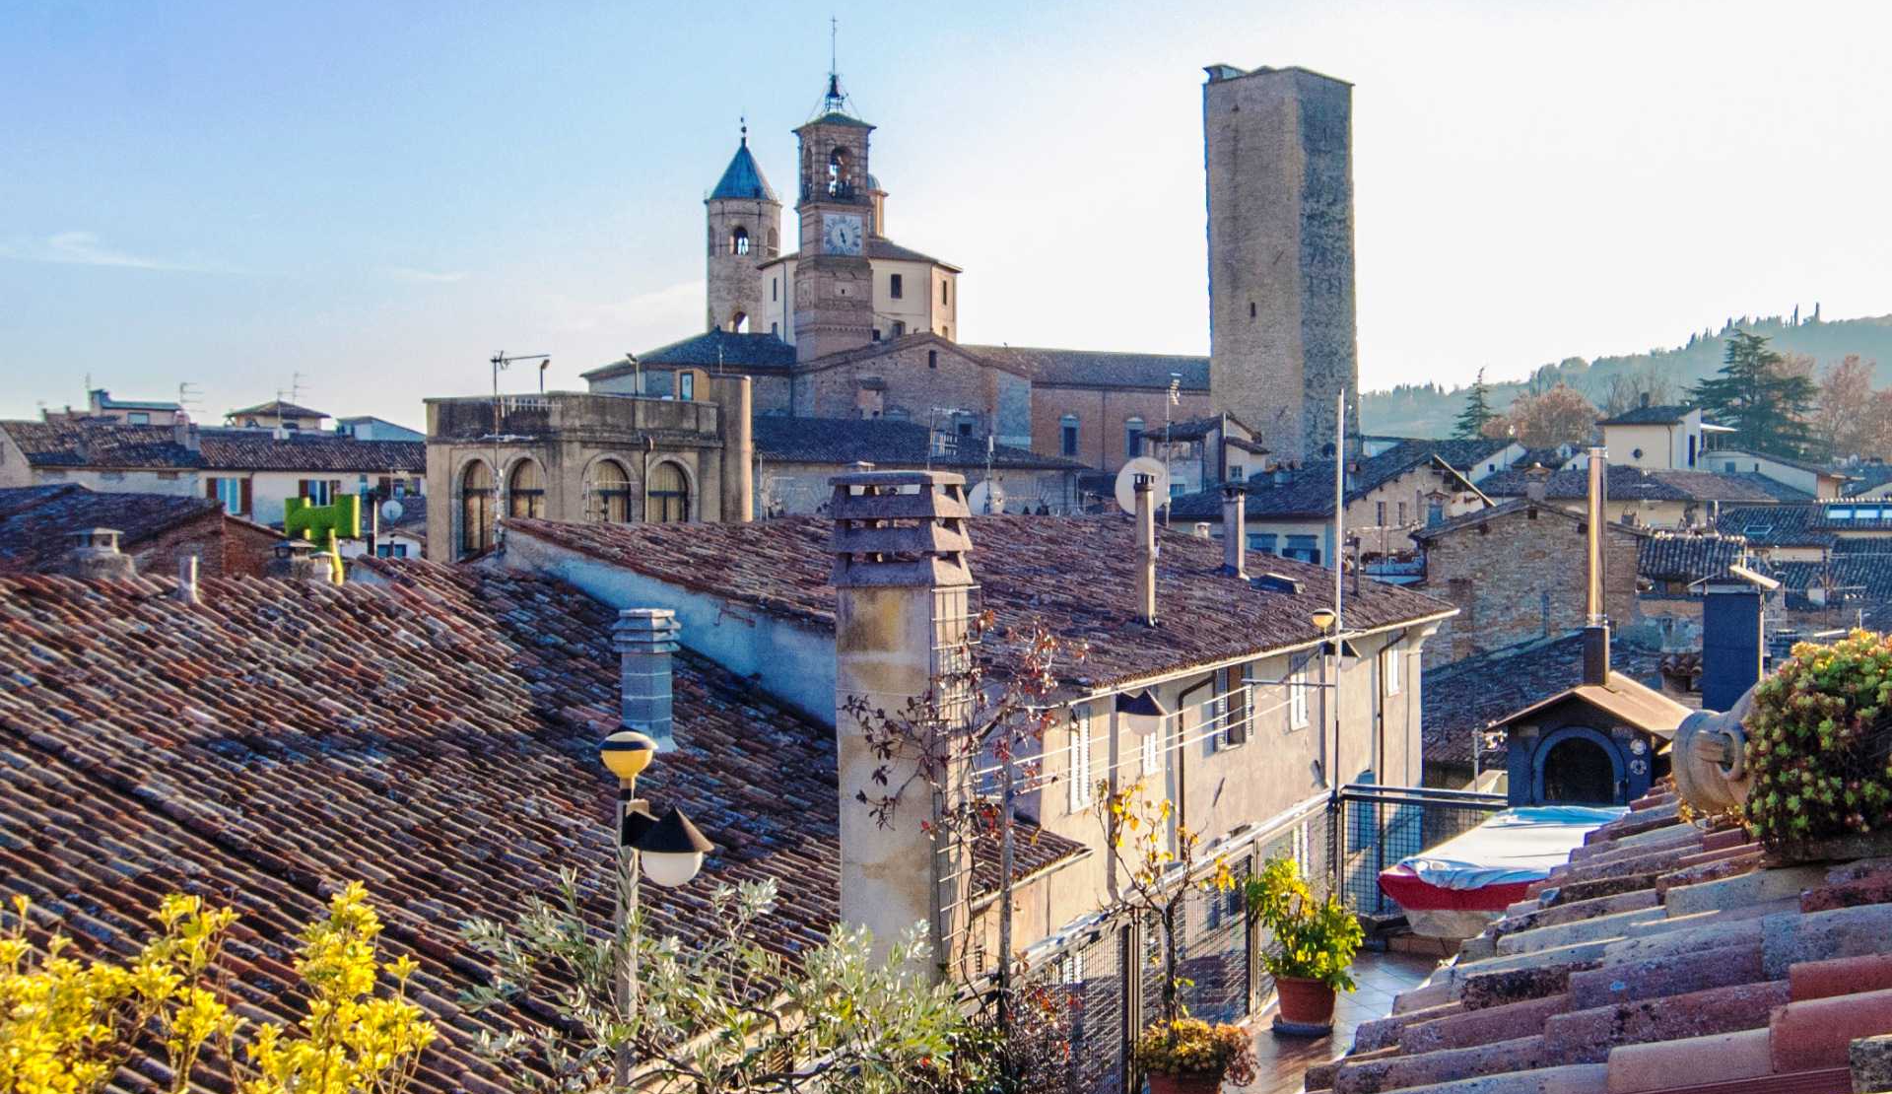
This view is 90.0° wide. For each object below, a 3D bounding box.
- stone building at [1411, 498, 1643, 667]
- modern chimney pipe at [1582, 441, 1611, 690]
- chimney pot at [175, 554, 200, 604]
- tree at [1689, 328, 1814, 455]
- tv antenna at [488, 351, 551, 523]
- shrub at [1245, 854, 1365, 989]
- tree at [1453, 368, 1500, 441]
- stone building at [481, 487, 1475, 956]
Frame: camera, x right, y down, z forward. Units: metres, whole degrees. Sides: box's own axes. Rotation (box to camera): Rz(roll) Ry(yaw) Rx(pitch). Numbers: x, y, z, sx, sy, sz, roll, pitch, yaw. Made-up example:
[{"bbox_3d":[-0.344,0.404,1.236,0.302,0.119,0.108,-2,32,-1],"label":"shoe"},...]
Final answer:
[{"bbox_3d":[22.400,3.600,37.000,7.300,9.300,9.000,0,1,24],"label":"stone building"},{"bbox_3d":[5.054,0.149,7.350,0.200,1.880,0.200,0,1,0],"label":"modern chimney pipe"},{"bbox_3d":[-8.578,0.368,10.700,0.240,0.550,0.240,0,1,0],"label":"chimney pot"},{"bbox_3d":[72.726,-5.315,85.000,12.500,24.000,12.500,0,1,0],"label":"tree"},{"bbox_3d":[-7.169,-1.852,15.900,1.000,2.900,0.500,0,1,17],"label":"tv antenna"},{"bbox_3d":[2.203,2.312,5.800,0.700,0.820,0.680,0,1,0],"label":"shrub"},{"bbox_3d":[50.422,-5.346,90.000,6.000,22.000,6.000,0,1,0],"label":"tree"},{"bbox_3d":[1.800,4.500,20.400,11.500,10.000,18.500,1,1,43],"label":"stone building"}]

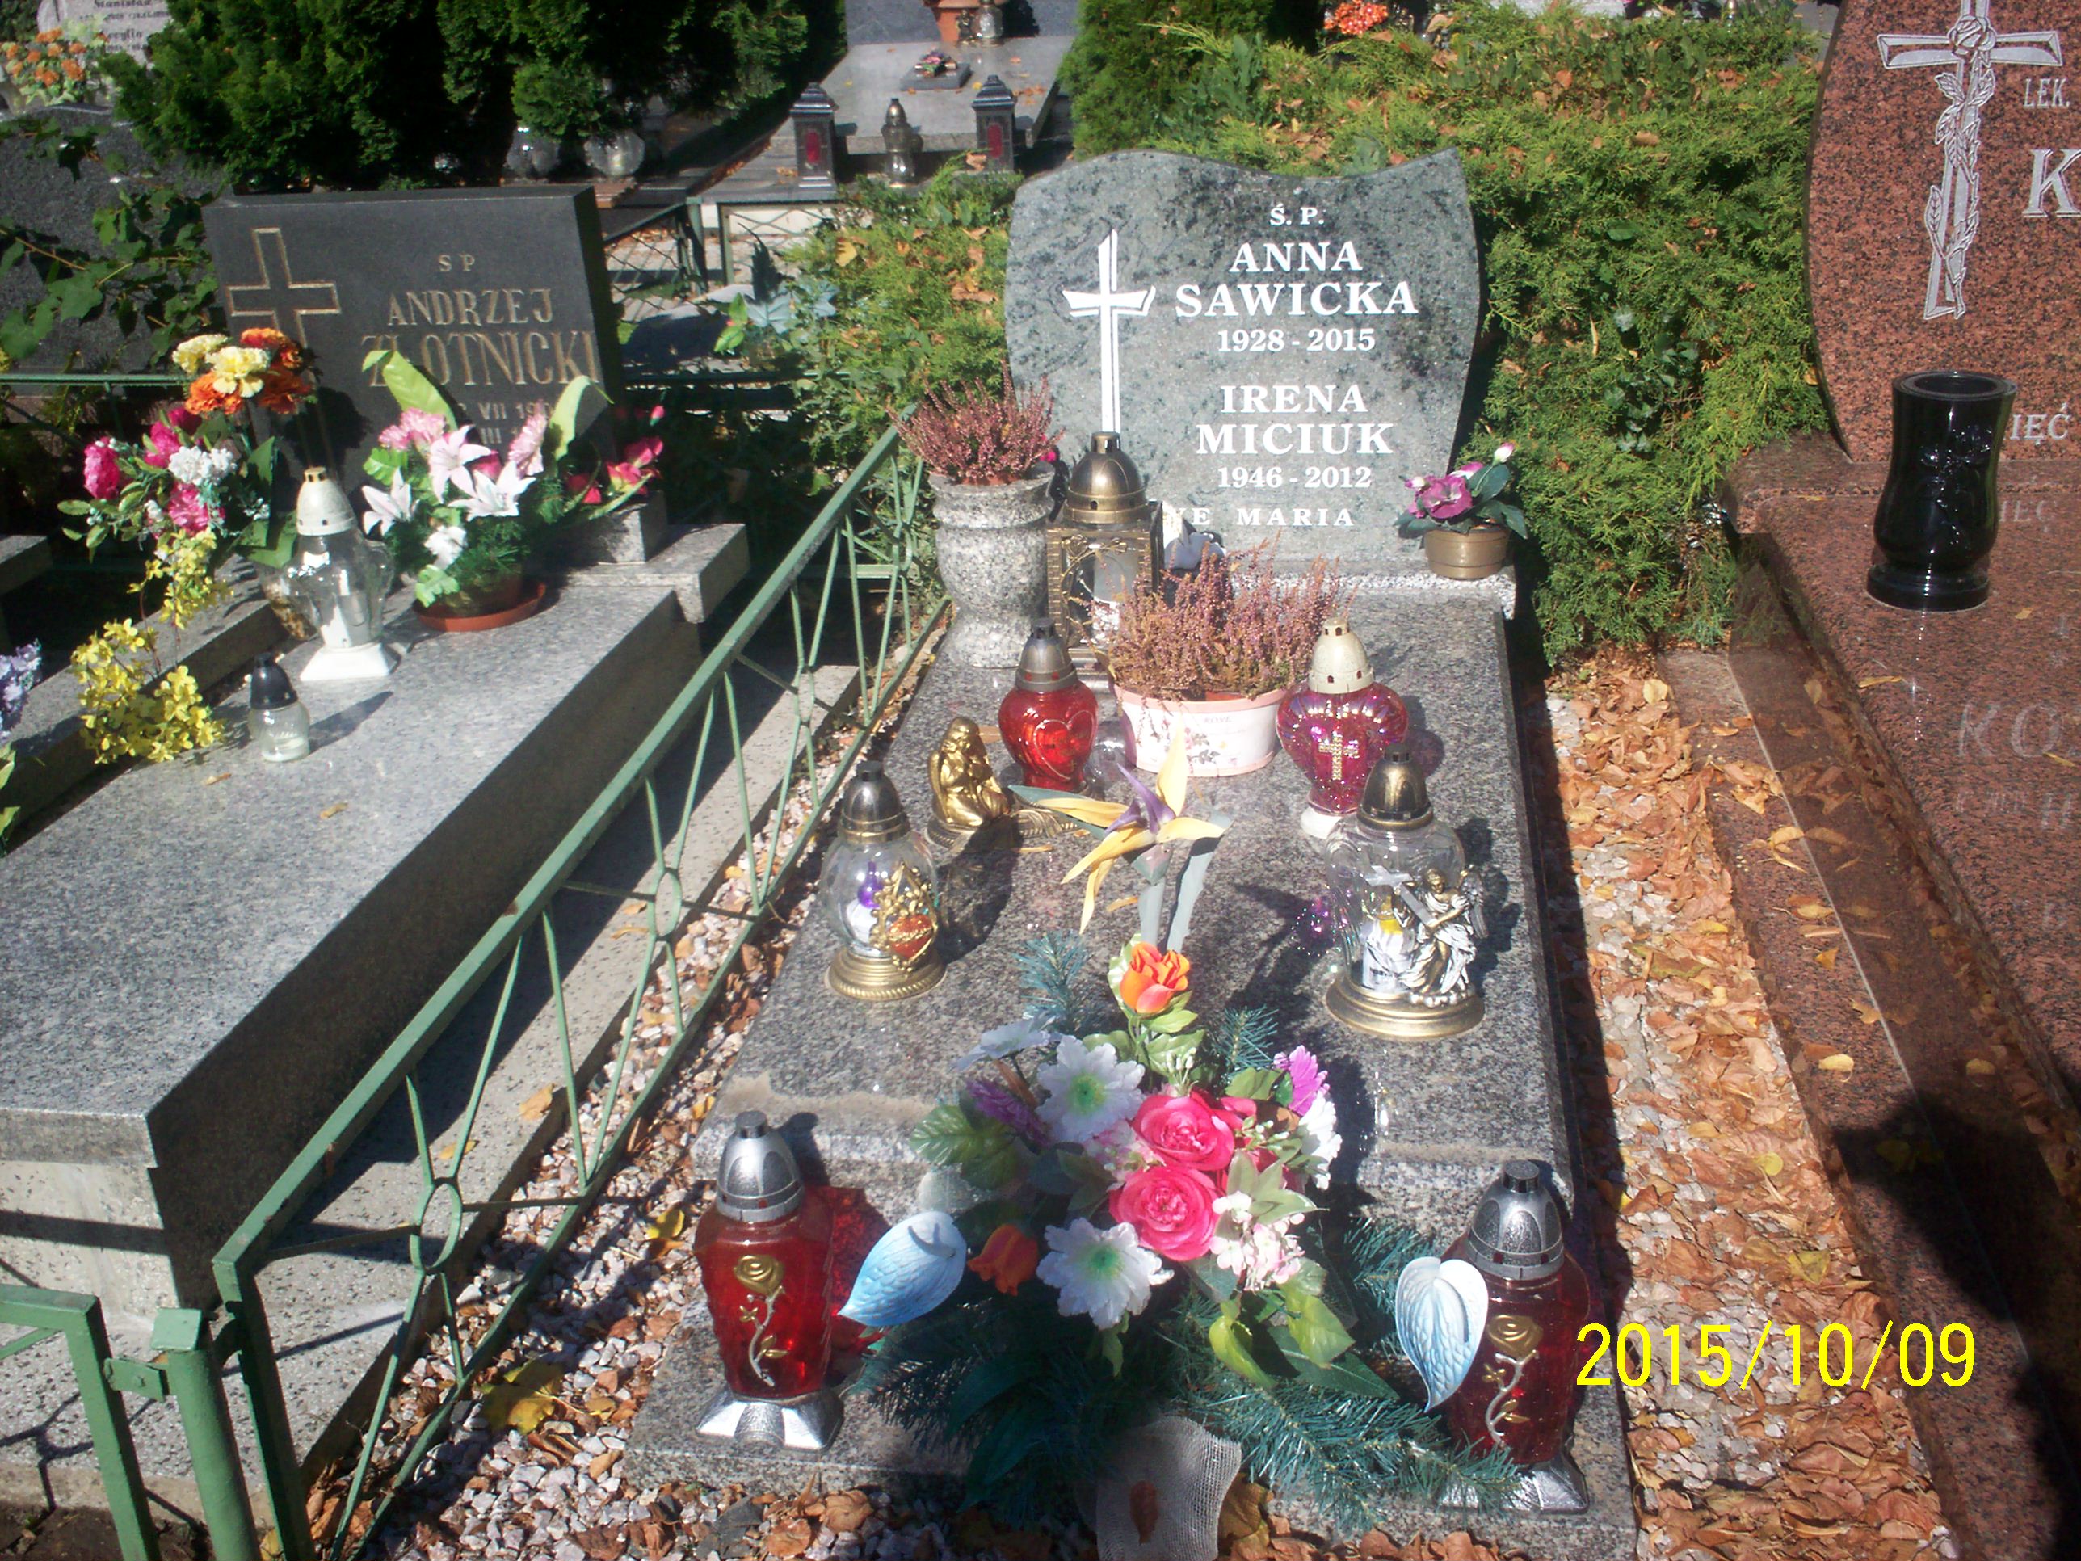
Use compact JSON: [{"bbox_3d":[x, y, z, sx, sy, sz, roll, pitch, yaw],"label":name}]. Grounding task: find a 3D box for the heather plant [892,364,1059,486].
[{"bbox_3d":[-0.085,-0.470,2.865,0.210,0.155,0.190,1,25,8],"label":"heather plant"}]

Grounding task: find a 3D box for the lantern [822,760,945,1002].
[{"bbox_3d":[-0.159,0.095,2.165,0.125,0.242,0.125,-2,25,1],"label":"lantern"}]

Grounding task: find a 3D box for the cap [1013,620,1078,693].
[{"bbox_3d":[0.006,-0.146,2.540,0.074,0.073,0.074,-2,25,1],"label":"cap"}]

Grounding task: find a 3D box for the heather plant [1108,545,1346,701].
[{"bbox_3d":[0.224,-0.198,2.629,0.285,0.168,0.190,-1,25,3],"label":"heather plant"}]

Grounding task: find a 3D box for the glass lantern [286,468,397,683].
[{"bbox_3d":[-1.024,-0.311,3.143,0.150,0.288,0.135,-5,24,-8],"label":"glass lantern"}]

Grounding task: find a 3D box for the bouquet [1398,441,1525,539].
[{"bbox_3d":[0.605,-0.414,3.102,0.180,0.130,0.155,2,24,9],"label":"bouquet"}]

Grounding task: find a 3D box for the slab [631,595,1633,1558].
[{"bbox_3d":[0.173,0.194,2.607,0.917,0.323,1.568,2,26,8],"label":"slab"}]

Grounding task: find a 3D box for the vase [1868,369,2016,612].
[{"bbox_3d":[1.229,-0.392,2.943,0.171,0.288,0.171,0,23,5],"label":"vase"}]

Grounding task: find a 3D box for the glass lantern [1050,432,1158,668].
[{"bbox_3d":[0.085,-0.291,2.840,0.140,0.330,0.140,1,25,8],"label":"glass lantern"}]

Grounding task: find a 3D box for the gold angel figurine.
[{"bbox_3d":[-0.080,-0.005,2.485,0.095,0.133,0.082,-9,26,-14],"label":"gold angel figurine"}]

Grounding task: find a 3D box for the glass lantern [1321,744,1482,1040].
[{"bbox_3d":[0.361,0.096,2.116,0.160,0.268,0.165,-2,25,1],"label":"glass lantern"}]

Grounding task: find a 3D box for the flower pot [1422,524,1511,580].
[{"bbox_3d":[0.598,-0.328,3.040,0.123,0.070,0.123,1,25,8],"label":"flower pot"}]

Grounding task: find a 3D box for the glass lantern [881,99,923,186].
[{"bbox_3d":[-0.442,-2.002,6.800,0.115,0.270,0.115,0,24,5],"label":"glass lantern"}]

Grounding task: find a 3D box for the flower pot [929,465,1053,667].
[{"bbox_3d":[-0.069,-0.302,2.985,0.172,0.255,0.172,-2,25,1],"label":"flower pot"}]

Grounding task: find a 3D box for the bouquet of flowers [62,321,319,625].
[{"bbox_3d":[-1.273,-0.463,3.250,0.345,0.380,0.280,-6,24,-10],"label":"bouquet of flowers"}]

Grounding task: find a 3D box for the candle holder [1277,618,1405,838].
[{"bbox_3d":[0.346,-0.064,2.471,0.147,0.247,0.115,3,25,11],"label":"candle holder"}]

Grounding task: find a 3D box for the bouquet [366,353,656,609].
[{"bbox_3d":[-0.758,-0.430,3.070,0.370,0.330,0.270,3,26,12],"label":"bouquet"}]

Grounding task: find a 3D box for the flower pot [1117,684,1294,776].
[{"bbox_3d":[0.202,-0.077,2.678,0.222,0.100,0.130,-1,25,3],"label":"flower pot"}]

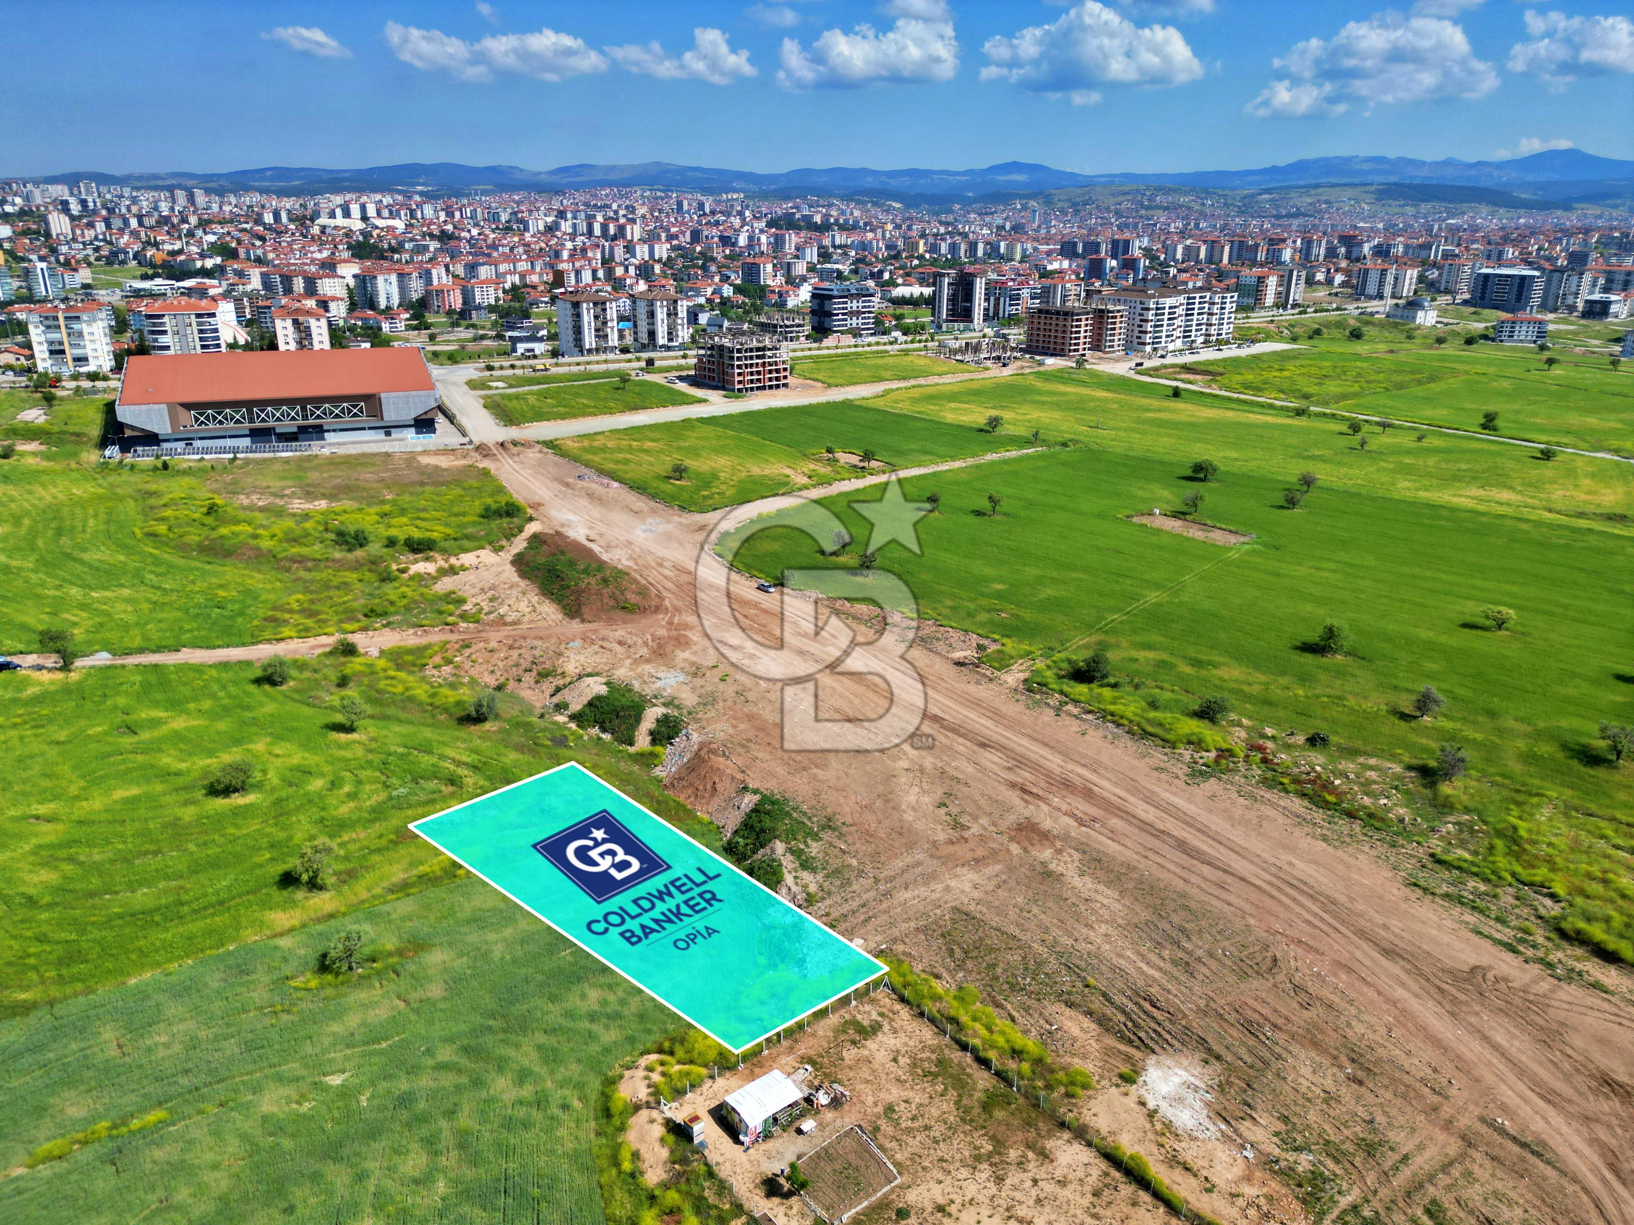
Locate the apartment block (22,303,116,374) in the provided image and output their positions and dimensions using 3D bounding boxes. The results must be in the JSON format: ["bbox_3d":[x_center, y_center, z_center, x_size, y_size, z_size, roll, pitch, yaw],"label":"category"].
[{"bbox_3d":[-291.388,-107.881,443.490,24.071,25.279,12.084,-4,21,-11],"label":"apartment block"}]

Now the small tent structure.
[{"bbox_3d":[-4.775,44.167,101.531,5.950,2.350,4.100,-15,25,-35],"label":"small tent structure"}]

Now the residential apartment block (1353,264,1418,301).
[{"bbox_3d":[478.760,-278.910,952.840,24.000,28.000,39.000,-16,26,-37],"label":"residential apartment block"}]

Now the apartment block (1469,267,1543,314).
[{"bbox_3d":[552.020,-256.670,907.190,23.000,33.000,42.000,-16,26,-37],"label":"apartment block"}]

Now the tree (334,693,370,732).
[{"bbox_3d":[-67.636,14.632,164.685,4.700,5.600,4.700,1,20,0],"label":"tree"}]

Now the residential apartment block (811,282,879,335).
[{"bbox_3d":[14.695,-164.748,621.655,31.982,27.675,17.129,-16,26,-38],"label":"residential apartment block"}]

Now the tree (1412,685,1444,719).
[{"bbox_3d":[94.029,13.744,173.999,4.700,5.200,4.700,1,20,0],"label":"tree"}]

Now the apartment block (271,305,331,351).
[{"bbox_3d":[-217.806,-118.435,480.077,20.400,21.600,25.000,-8,22,-23],"label":"apartment block"}]

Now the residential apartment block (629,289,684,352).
[{"bbox_3d":[-77.022,-143.756,556.295,16.400,26.800,23.500,-15,25,-36],"label":"residential apartment block"}]

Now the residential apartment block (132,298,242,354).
[{"bbox_3d":[-246.050,-109.160,442.590,28.000,25.000,21.000,-5,21,-15],"label":"residential apartment block"}]

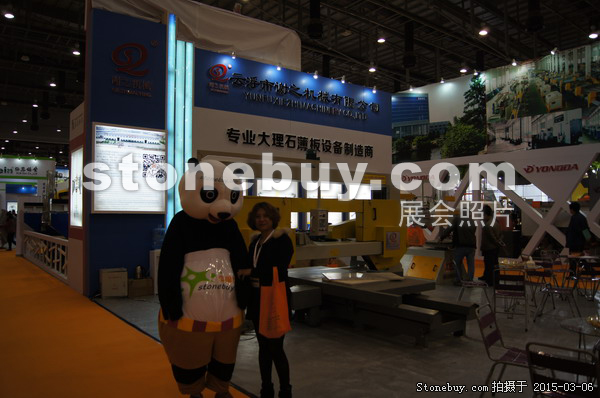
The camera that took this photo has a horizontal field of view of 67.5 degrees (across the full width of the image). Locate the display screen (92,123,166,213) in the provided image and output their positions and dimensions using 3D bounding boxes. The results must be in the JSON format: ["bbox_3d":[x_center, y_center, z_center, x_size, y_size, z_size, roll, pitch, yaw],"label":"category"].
[{"bbox_3d":[-3.301,-0.553,8.754,1.382,1.667,0.100,1,-2,-37],"label":"display screen"}]

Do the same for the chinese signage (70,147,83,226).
[{"bbox_3d":[-4.500,-0.218,9.158,0.100,1.559,1.152,1,-2,-37],"label":"chinese signage"}]

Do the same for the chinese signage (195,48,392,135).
[{"bbox_3d":[0.219,-2.521,11.468,6.251,1.248,0.120,1,-2,-37],"label":"chinese signage"}]

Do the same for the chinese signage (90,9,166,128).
[{"bbox_3d":[-3.260,-2.426,8.609,1.394,2.084,0.120,1,-2,-37],"label":"chinese signage"}]

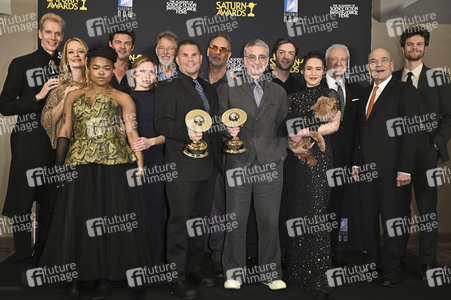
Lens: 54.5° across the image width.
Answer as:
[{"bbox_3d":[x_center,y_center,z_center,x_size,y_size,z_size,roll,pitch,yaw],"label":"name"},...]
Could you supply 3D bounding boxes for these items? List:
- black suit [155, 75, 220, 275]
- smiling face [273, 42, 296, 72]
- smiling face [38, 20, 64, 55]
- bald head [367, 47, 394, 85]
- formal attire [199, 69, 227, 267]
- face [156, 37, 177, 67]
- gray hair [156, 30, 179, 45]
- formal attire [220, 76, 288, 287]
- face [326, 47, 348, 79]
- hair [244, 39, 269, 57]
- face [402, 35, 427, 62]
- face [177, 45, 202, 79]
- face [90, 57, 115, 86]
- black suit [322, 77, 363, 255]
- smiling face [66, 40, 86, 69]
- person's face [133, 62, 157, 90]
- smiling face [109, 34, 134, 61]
[{"bbox_3d":[-0.252,0.180,2.980,0.470,1.380,0.330,0,4,-14],"label":"black suit"},{"bbox_3d":[0.465,-0.736,3.450,0.180,0.220,0.170,6,2,5],"label":"smiling face"},{"bbox_3d":[-1.303,-0.842,3.280,0.175,0.240,0.160,12,0,-29],"label":"smiling face"},{"bbox_3d":[1.083,-0.583,3.060,0.180,0.250,0.210,2,4,17],"label":"bald head"},{"bbox_3d":[-0.078,0.144,3.420,0.480,1.530,0.300,1,3,-3],"label":"formal attire"},{"bbox_3d":[-0.471,-0.787,3.500,0.160,0.240,0.170,1,3,-5],"label":"face"},{"bbox_3d":[-0.470,-0.895,3.550,0.180,0.145,0.200,3,5,-8],"label":"gray hair"},{"bbox_3d":[0.203,0.214,3.120,0.490,1.480,0.320,1,3,-2],"label":"formal attire"},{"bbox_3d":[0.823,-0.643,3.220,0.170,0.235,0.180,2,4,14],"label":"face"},{"bbox_3d":[0.222,-0.720,3.140,0.178,0.150,0.200,3,7,2],"label":"hair"},{"bbox_3d":[1.424,-0.765,3.300,0.175,0.210,0.155,3,6,25],"label":"face"},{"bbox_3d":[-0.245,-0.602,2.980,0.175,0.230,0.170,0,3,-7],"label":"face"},{"bbox_3d":[-0.798,-0.505,2.820,0.165,0.200,0.150,3,3,-16],"label":"face"},{"bbox_3d":[0.940,0.135,3.580,0.520,1.500,0.300,1,3,12],"label":"black suit"},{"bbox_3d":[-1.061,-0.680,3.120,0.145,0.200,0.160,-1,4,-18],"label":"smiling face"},{"bbox_3d":[-0.592,-0.544,3.200,0.170,0.215,0.160,0,3,-24],"label":"person's face"},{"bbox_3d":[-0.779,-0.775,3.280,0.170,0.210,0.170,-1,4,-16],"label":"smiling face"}]

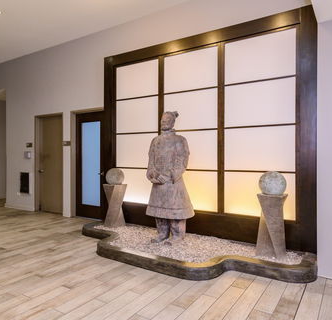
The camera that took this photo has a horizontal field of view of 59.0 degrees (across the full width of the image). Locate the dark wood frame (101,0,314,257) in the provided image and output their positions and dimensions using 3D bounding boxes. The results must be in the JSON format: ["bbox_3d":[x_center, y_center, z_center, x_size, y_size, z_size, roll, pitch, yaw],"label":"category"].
[{"bbox_3d":[0.395,-0.328,4.367,3.440,2.960,0.200,0,0,33],"label":"dark wood frame"}]

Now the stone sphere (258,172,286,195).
[{"bbox_3d":[1.206,0.273,3.337,0.300,0.300,0.300,0,0,33],"label":"stone sphere"}]

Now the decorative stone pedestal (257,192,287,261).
[{"bbox_3d":[1.206,0.748,3.340,0.285,0.670,0.285,0,0,33],"label":"decorative stone pedestal"}]

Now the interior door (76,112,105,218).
[{"bbox_3d":[-1.491,0.117,5.916,0.920,2.130,0.070,0,0,33],"label":"interior door"}]

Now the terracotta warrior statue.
[{"bbox_3d":[0.061,0.210,3.871,0.660,1.750,0.550,0,0,33],"label":"terracotta warrior statue"}]

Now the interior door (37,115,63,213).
[{"bbox_3d":[-2.527,0.118,6.488,0.950,2.120,0.080,0,0,33],"label":"interior door"}]

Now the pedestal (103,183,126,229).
[{"bbox_3d":[-0.825,0.739,4.730,0.285,0.670,0.285,0,0,33],"label":"pedestal"}]

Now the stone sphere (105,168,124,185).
[{"bbox_3d":[-0.825,0.264,4.727,0.300,0.300,0.300,0,0,0],"label":"stone sphere"}]

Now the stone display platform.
[{"bbox_3d":[0.011,1.128,3.791,3.440,0.135,1.270,0,0,33],"label":"stone display platform"}]

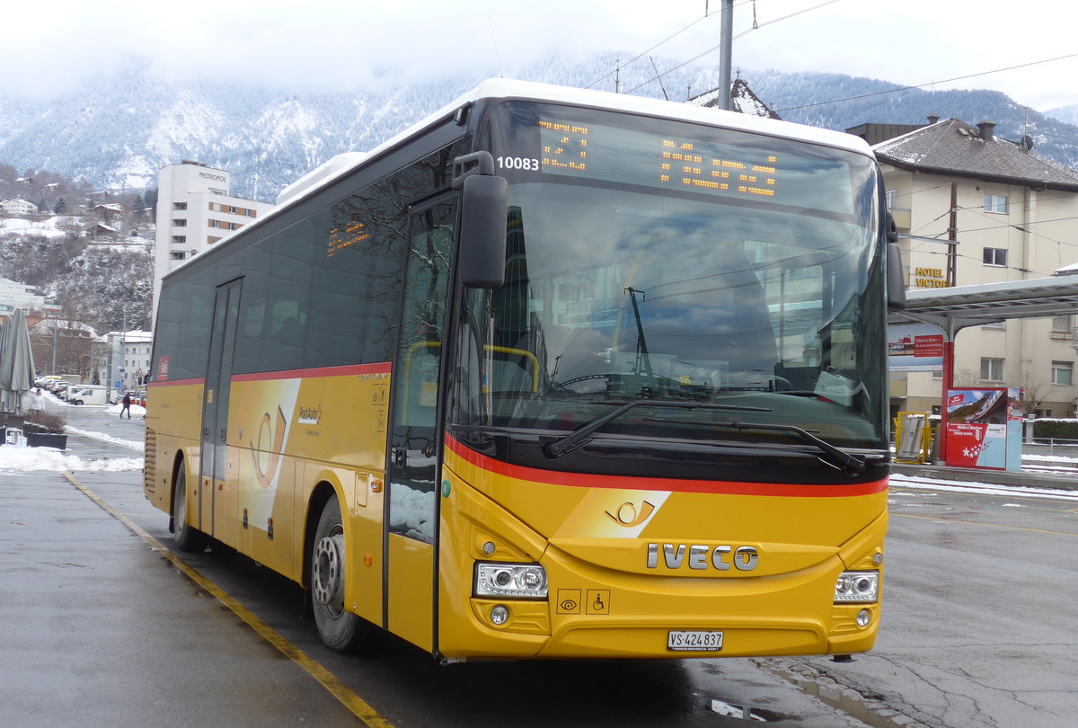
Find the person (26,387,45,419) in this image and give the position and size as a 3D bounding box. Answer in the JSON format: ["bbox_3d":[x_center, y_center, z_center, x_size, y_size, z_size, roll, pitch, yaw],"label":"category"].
[{"bbox_3d":[-22.323,1.975,64.000,0.550,1.730,0.380,4,-3,-30],"label":"person"}]

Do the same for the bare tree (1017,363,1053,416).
[{"bbox_3d":[23.172,1.576,67.000,1.800,3.200,1.800,2,-2,0],"label":"bare tree"}]

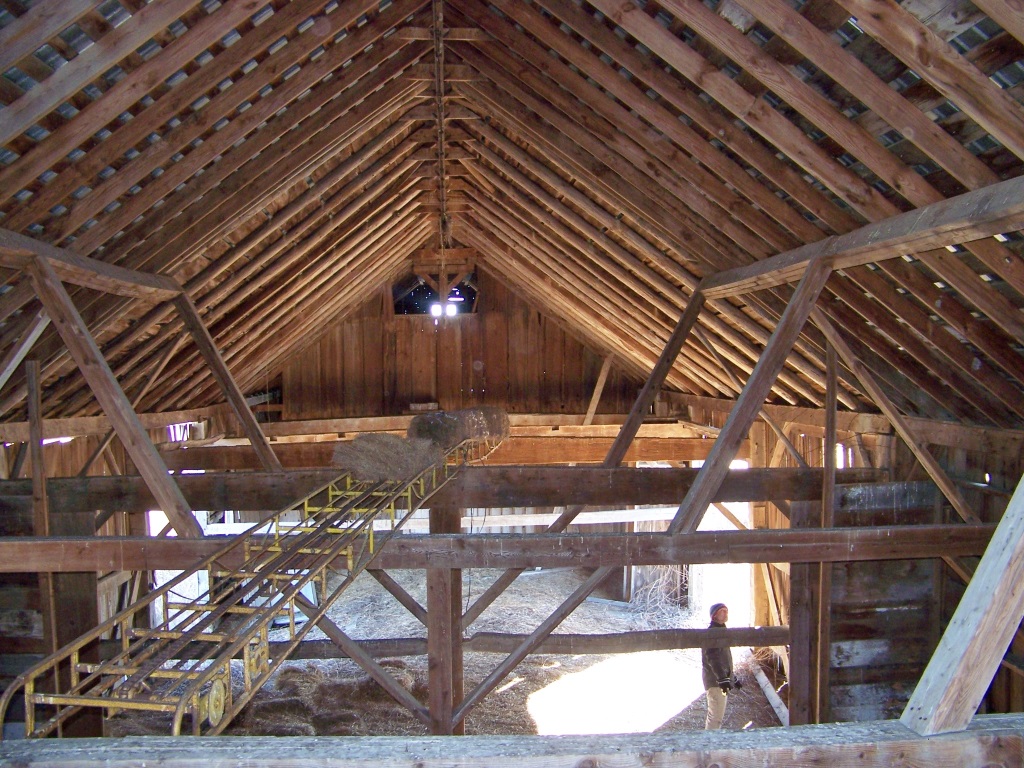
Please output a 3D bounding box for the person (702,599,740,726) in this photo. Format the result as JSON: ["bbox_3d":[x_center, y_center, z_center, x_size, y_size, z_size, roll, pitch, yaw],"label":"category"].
[{"bbox_3d":[2.376,3.370,11.800,0.420,1.760,0.500,0,1,9],"label":"person"}]

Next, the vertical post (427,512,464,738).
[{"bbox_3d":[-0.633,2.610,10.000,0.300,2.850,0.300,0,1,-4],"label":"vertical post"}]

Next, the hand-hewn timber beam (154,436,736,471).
[{"bbox_3d":[-0.861,0.952,14.500,8.300,0.310,0.300,-1,1,-4],"label":"hand-hewn timber beam"}]

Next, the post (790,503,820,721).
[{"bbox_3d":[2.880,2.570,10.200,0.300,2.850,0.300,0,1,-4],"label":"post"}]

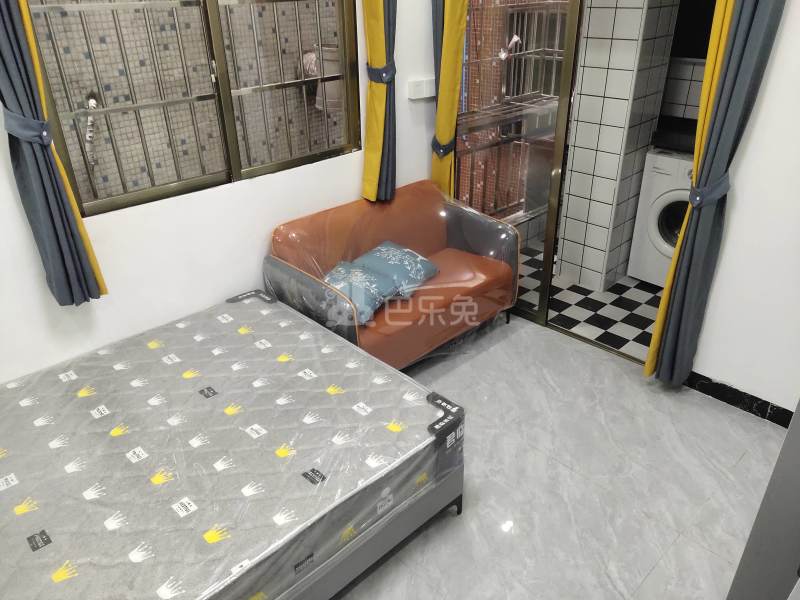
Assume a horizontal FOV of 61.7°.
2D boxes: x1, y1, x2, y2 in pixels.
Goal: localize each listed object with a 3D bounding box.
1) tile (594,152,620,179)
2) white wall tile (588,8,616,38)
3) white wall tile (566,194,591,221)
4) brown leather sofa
[{"bbox_3d":[1.221,-0.790,3.934,0.010,0.151,0.151,-26,37,-38],"label":"tile"},{"bbox_3d":[1.091,-1.489,3.605,0.147,0.149,0.012,25,37,39],"label":"white wall tile"},{"bbox_3d":[1.113,-0.570,4.167,0.150,0.150,0.010,25,37,39],"label":"white wall tile"},{"bbox_3d":[0.001,-0.095,3.490,1.220,0.770,0.665,-25,37,-38],"label":"brown leather sofa"}]

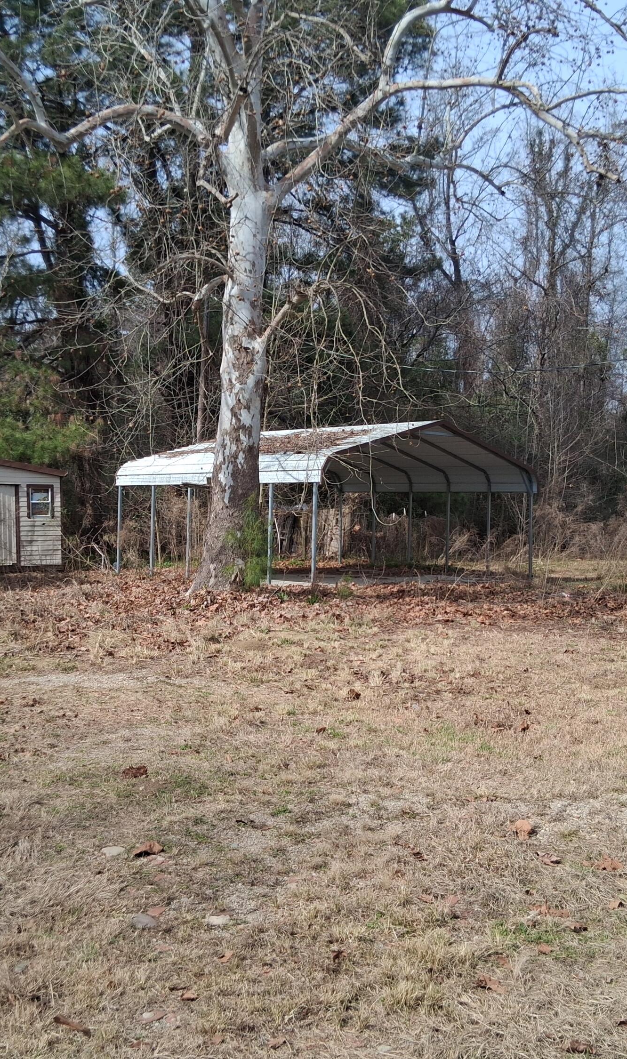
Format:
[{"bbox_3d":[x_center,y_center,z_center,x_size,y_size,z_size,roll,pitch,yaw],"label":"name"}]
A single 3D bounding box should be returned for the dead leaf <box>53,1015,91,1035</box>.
[{"bbox_3d":[-0.687,1.413,3.022,0.115,0.030,0.040,2,1,37],"label":"dead leaf"}]

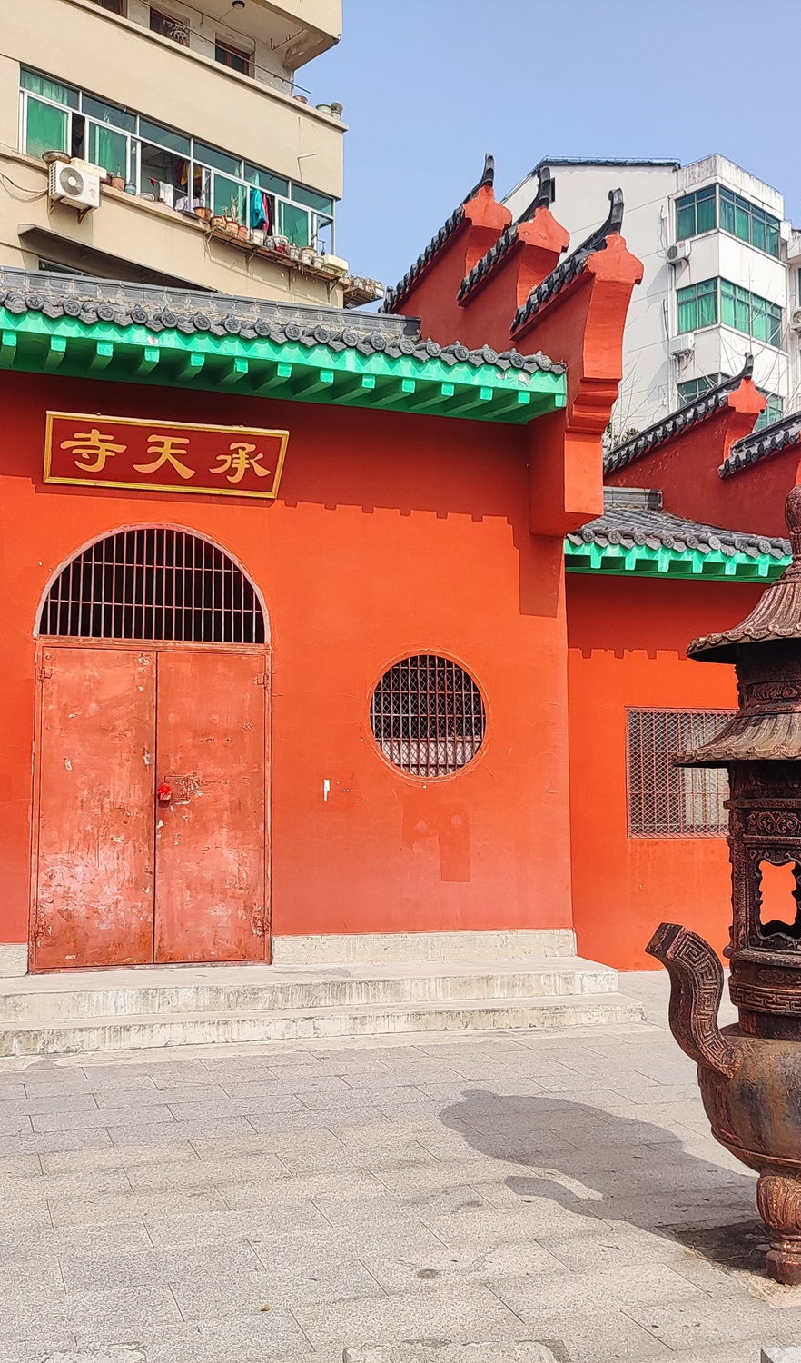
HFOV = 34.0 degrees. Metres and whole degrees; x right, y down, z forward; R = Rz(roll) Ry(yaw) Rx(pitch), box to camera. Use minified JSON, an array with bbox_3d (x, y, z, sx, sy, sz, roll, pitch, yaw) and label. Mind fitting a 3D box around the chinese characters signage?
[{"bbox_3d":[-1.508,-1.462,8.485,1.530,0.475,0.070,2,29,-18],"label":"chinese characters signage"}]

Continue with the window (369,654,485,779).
[{"bbox_3d":[0.199,0.239,9.157,0.852,0.867,0.060,2,-5,-18],"label":"window"}]

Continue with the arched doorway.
[{"bbox_3d":[-1.608,0.419,8.577,1.550,2.880,0.200,2,-5,-18],"label":"arched doorway"}]

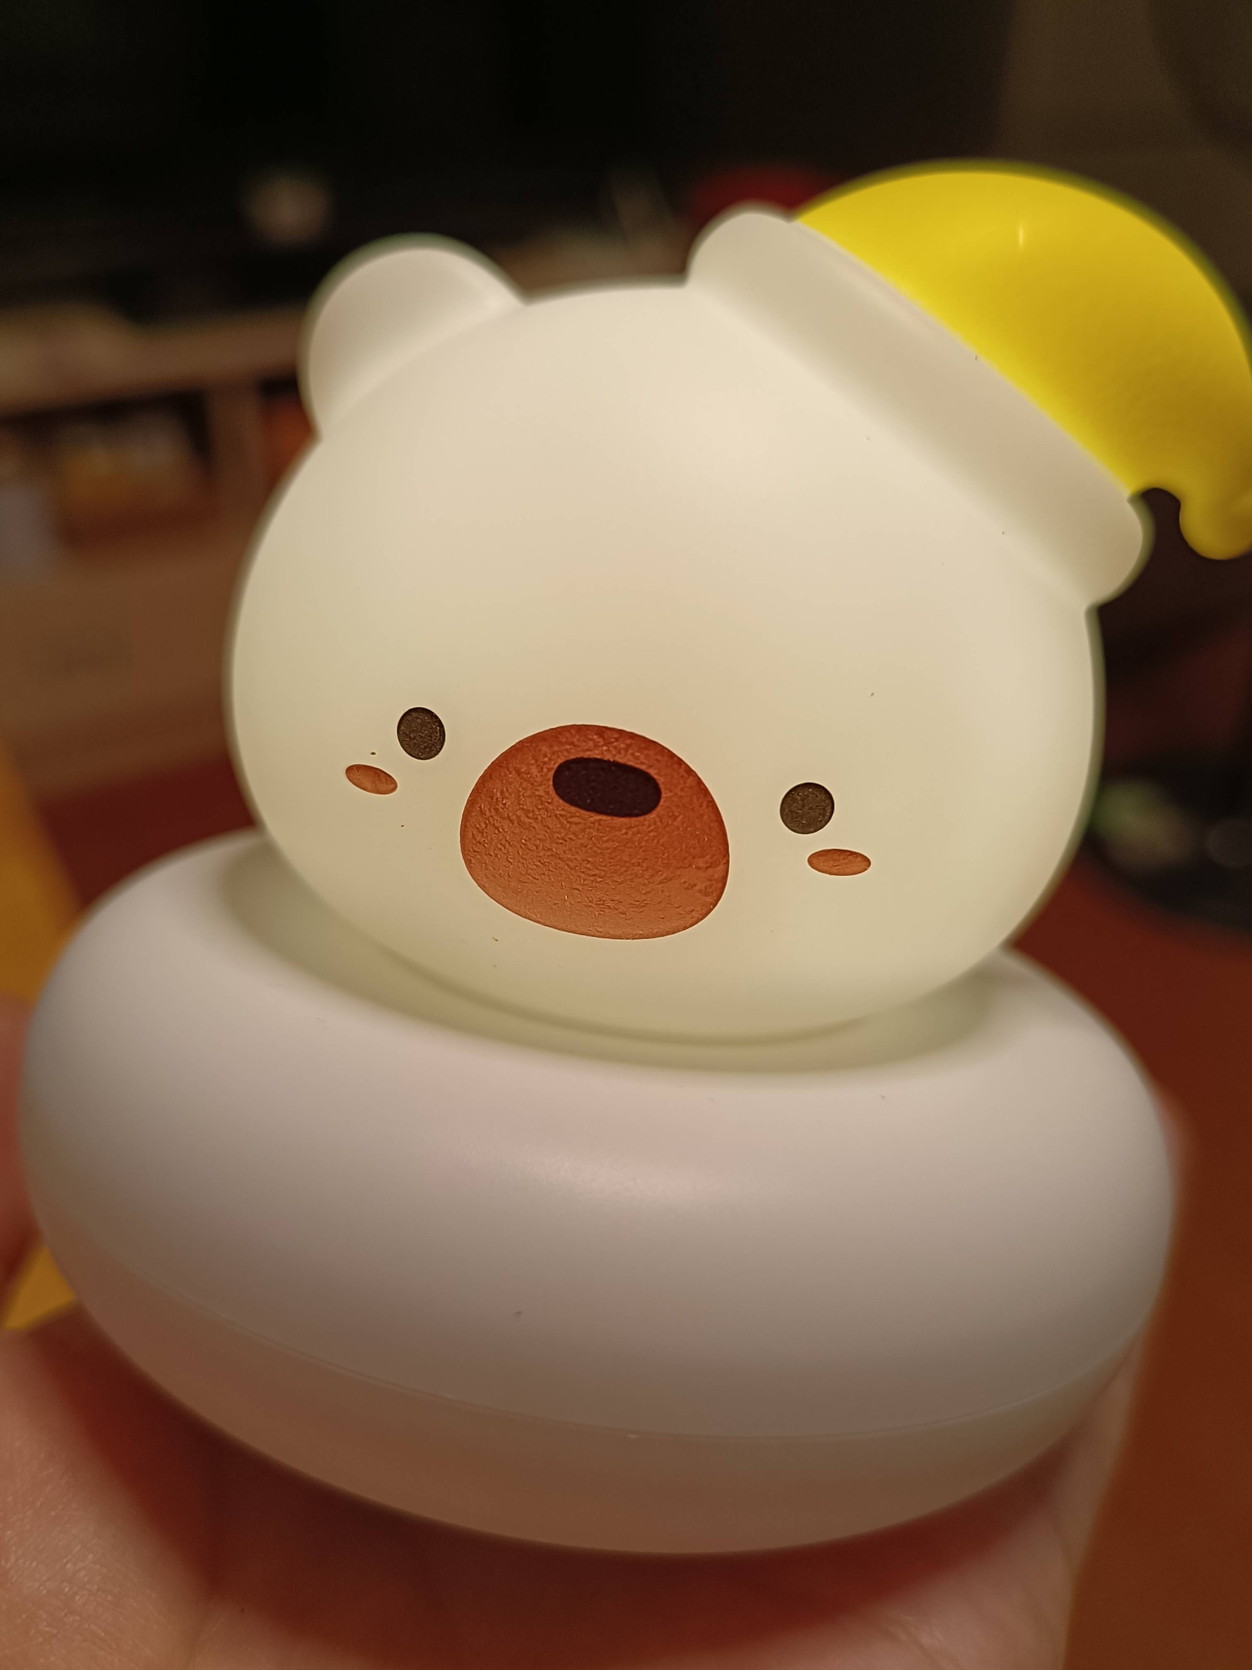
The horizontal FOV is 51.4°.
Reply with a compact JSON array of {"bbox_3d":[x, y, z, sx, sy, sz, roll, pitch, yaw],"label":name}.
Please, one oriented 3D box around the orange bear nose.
[{"bbox_3d":[-0.002,0.000,0.100,0.021,0.017,0.007,10,19,6],"label":"orange bear nose"}]

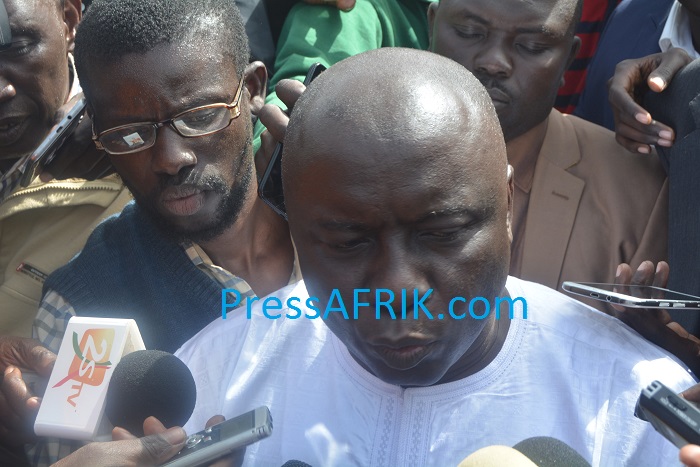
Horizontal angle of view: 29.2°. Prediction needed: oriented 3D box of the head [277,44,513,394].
[{"bbox_3d":[0.036,-0.020,1.000,0.178,0.235,0.212,-4,24,6],"label":"head"}]

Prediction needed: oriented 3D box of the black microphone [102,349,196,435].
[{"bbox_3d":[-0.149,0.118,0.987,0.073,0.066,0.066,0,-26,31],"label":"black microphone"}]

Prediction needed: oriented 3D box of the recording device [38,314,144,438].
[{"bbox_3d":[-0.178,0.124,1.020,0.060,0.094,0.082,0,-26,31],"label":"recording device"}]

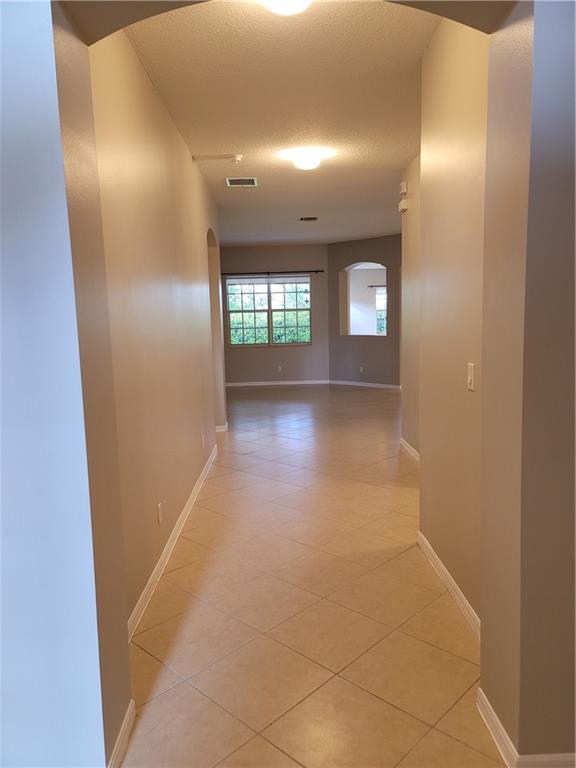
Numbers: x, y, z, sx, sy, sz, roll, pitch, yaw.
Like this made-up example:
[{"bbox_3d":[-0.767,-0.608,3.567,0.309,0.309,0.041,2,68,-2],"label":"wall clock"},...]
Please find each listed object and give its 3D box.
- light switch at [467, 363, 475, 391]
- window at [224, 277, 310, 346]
[{"bbox_3d":[0.867,-0.028,2.623,0.014,0.126,0.079,-2,7,-1],"label":"light switch"},{"bbox_3d":[-0.401,-1.598,12.211,1.840,1.560,0.120,-2,7,-1],"label":"window"}]

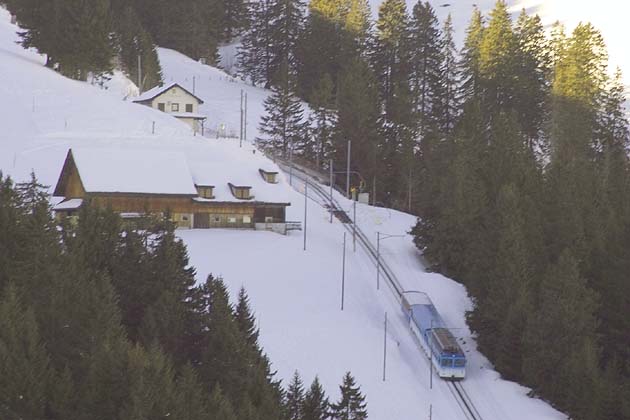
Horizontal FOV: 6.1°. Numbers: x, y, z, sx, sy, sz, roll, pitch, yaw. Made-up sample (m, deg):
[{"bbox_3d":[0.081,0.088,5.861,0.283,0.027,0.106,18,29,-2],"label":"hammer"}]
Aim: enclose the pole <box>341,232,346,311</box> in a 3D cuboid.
[{"bbox_3d":[3.618,7.791,750.000,0.280,9.770,0.280,2,-3,0],"label":"pole"}]

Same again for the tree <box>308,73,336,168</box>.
[{"bbox_3d":[1.044,-12.456,828.000,4.200,13.000,4.200,0,-1,0],"label":"tree"}]

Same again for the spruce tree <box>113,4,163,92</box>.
[{"bbox_3d":[-28.999,-26.222,972.000,8.169,14.704,8.169,1,-3,0],"label":"spruce tree"}]

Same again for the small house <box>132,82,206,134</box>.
[{"bbox_3d":[-22.988,-15.989,940.000,9.200,8.100,8.700,2,-3,-21],"label":"small house"}]

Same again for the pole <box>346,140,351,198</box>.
[{"bbox_3d":[4.917,-5.865,868.000,0.320,8.535,0.320,1,-3,0],"label":"pole"}]

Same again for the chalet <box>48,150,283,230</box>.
[{"bbox_3d":[-18.620,-2.595,772.000,28.300,10.800,12.500,0,-1,-20],"label":"chalet"}]

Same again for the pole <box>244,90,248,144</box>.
[{"bbox_3d":[-9.812,-13.309,856.000,0.280,7.800,0.280,0,-1,0],"label":"pole"}]

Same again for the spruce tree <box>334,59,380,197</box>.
[{"bbox_3d":[6.286,-12.203,880.000,6.804,20.708,6.804,1,-3,0],"label":"spruce tree"}]

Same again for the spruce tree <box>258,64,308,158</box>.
[{"bbox_3d":[-4.719,-14.156,838.000,6.800,13.400,6.800,0,-1,0],"label":"spruce tree"}]

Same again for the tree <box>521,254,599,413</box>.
[{"bbox_3d":[28.174,13.830,680.000,8.458,18.402,8.458,1,-3,0],"label":"tree"}]

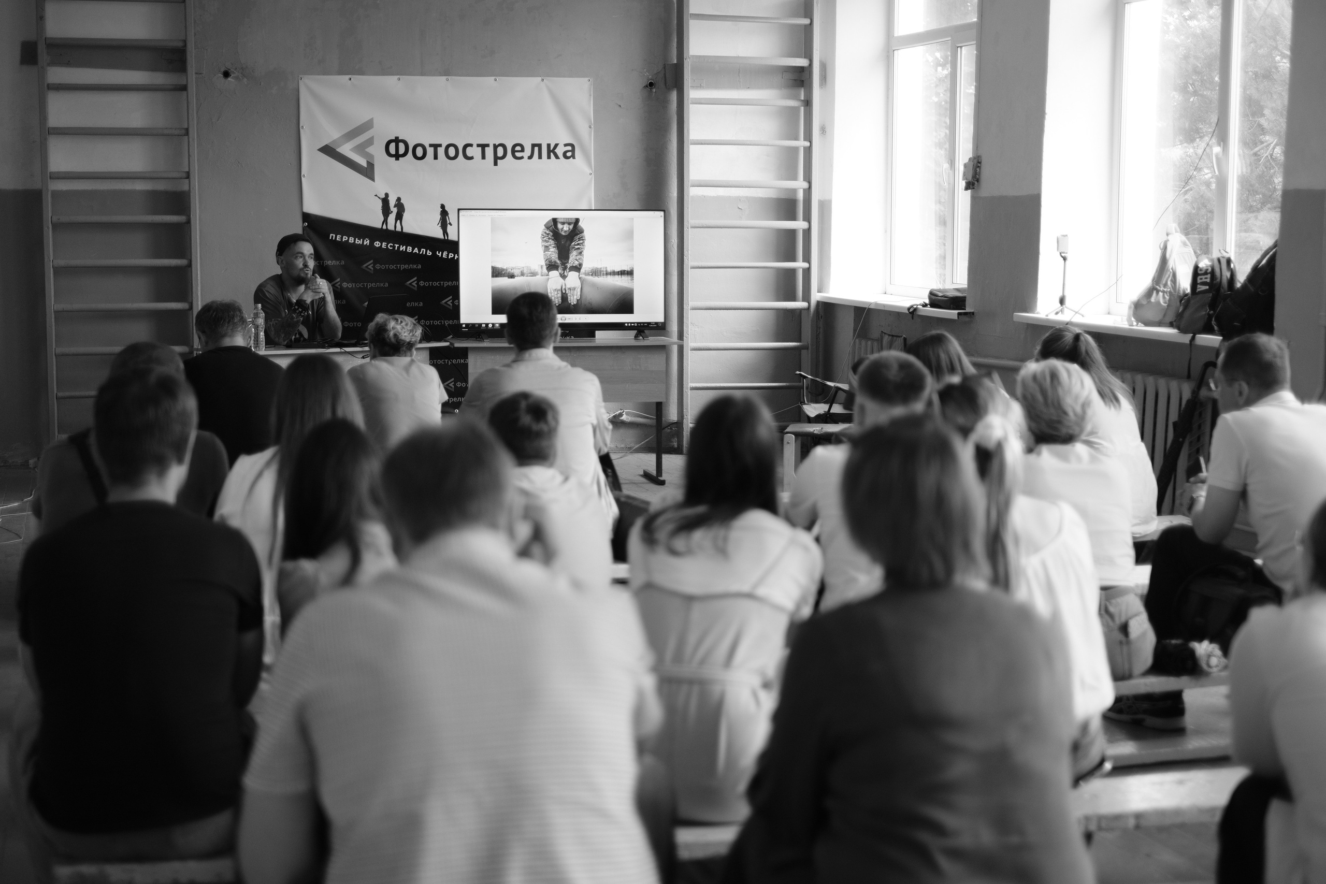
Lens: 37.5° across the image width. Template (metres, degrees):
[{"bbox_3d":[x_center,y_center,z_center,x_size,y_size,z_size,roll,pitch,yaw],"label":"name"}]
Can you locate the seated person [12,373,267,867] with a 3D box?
[{"bbox_3d":[-0.976,0.406,3.630,0.470,1.120,0.700,-1,7,-8],"label":"seated person"}]

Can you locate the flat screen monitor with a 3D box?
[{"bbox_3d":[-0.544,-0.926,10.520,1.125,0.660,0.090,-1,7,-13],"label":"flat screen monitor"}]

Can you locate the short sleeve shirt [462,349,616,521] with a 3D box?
[{"bbox_3d":[-0.393,0.014,6.150,0.490,0.620,0.300,-1,7,-7],"label":"short sleeve shirt"}]

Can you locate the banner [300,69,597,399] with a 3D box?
[{"bbox_3d":[-1.225,-1.117,11.194,1.680,1.930,0.030,-2,7,-14],"label":"banner"}]

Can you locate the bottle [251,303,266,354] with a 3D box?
[{"bbox_3d":[-2.031,-0.570,9.800,0.071,0.236,0.071,-2,7,-14],"label":"bottle"}]

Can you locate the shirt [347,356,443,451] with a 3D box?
[{"bbox_3d":[-0.977,-0.060,7.150,0.390,0.580,0.280,-1,7,-10],"label":"shirt"}]

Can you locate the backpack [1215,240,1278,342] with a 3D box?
[{"bbox_3d":[2.183,-0.567,7.249,0.190,0.400,0.280,13,3,-15],"label":"backpack"}]

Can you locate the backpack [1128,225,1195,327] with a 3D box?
[{"bbox_3d":[2.084,-0.690,8.156,0.170,0.400,0.260,8,4,-15],"label":"backpack"}]

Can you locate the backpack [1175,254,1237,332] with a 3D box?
[{"bbox_3d":[2.128,-0.579,7.661,0.165,0.320,0.250,8,4,-15],"label":"backpack"}]

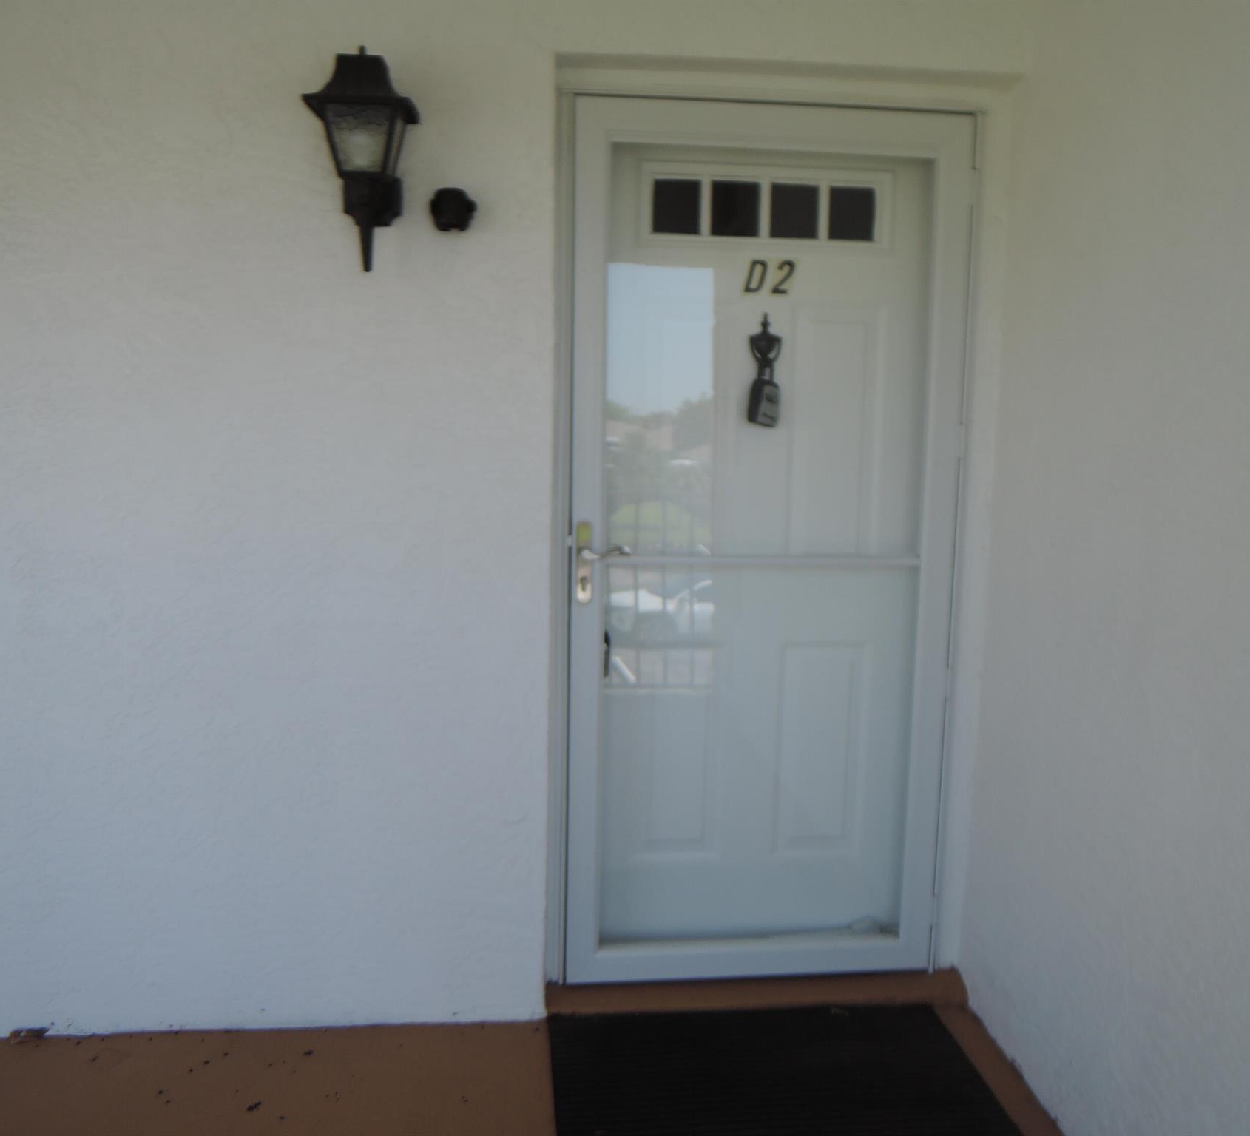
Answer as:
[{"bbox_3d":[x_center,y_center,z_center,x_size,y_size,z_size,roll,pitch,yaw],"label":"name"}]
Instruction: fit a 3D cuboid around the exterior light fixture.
[{"bbox_3d":[-0.502,-0.789,2.036,0.194,0.418,0.198,0,7,-6],"label":"exterior light fixture"}]

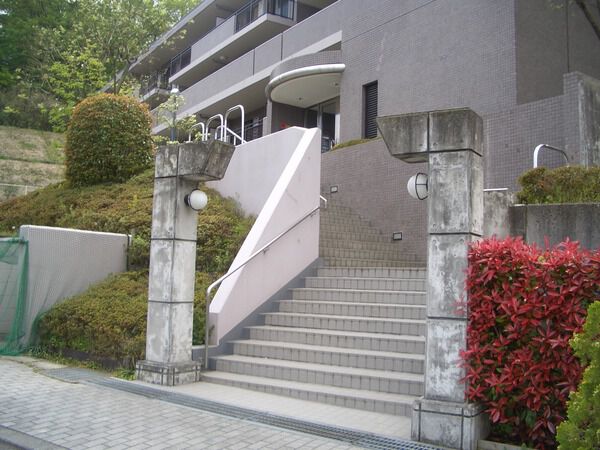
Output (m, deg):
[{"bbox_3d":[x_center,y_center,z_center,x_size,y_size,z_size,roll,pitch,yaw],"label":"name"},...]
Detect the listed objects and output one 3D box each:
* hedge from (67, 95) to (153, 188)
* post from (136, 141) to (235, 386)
[{"bbox_3d":[-3.980,-1.757,12.600,1.800,2.000,1.750,3,-5,-18],"label":"hedge"},{"bbox_3d":[-1.182,0.405,6.391,0.867,2.476,0.471,-1,-5,33],"label":"post"}]

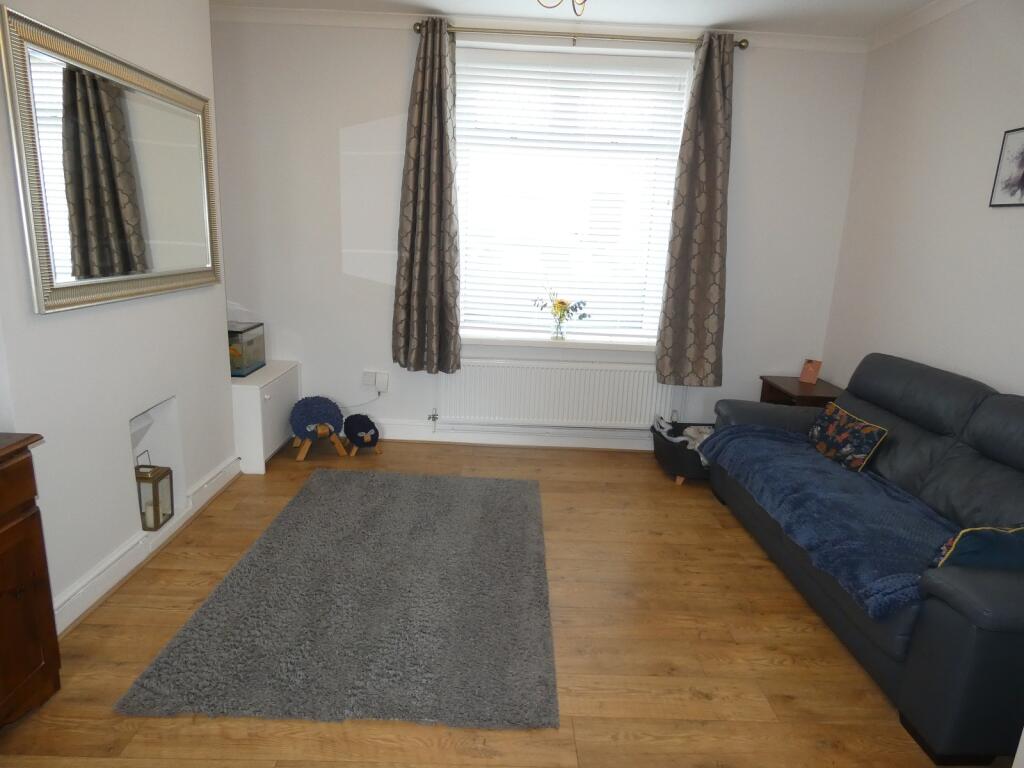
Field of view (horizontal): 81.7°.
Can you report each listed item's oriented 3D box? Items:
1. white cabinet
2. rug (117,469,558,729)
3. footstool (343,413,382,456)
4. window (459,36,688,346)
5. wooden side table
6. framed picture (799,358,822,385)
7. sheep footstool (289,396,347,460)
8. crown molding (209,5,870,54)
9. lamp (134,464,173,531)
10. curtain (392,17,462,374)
[{"bbox_3d":[-1.768,0.191,3.974,0.520,0.554,0.747,3,15,0],"label":"white cabinet"},{"bbox_3d":[-0.547,0.820,2.821,1.409,0.030,1.902,3,15,0],"label":"rug"},{"bbox_3d":[-1.032,0.327,4.133,0.250,0.280,0.260,-3,16,-21],"label":"footstool"},{"bbox_3d":[0.349,-1.231,4.060,1.571,1.910,0.120,3,15,0],"label":"window"},{"bbox_3d":[1.972,0.315,4.083,0.408,0.605,0.516,3,15,0],"label":"wooden side table"},{"bbox_3d":[2.103,-0.085,4.137,0.060,0.155,0.105,-11,20,-43],"label":"framed picture"},{"bbox_3d":[-1.318,0.279,4.055,0.360,0.386,0.360,-4,16,-24],"label":"sheep footstool"},{"bbox_3d":[0.127,-2.223,3.684,4.266,0.078,0.074,3,15,0],"label":"crown molding"},{"bbox_3d":[-1.737,0.545,2.843,0.140,0.260,0.150,3,15,0],"label":"lamp"},{"bbox_3d":[-0.541,-1.154,3.890,0.470,2.190,0.130,3,15,0],"label":"curtain"}]

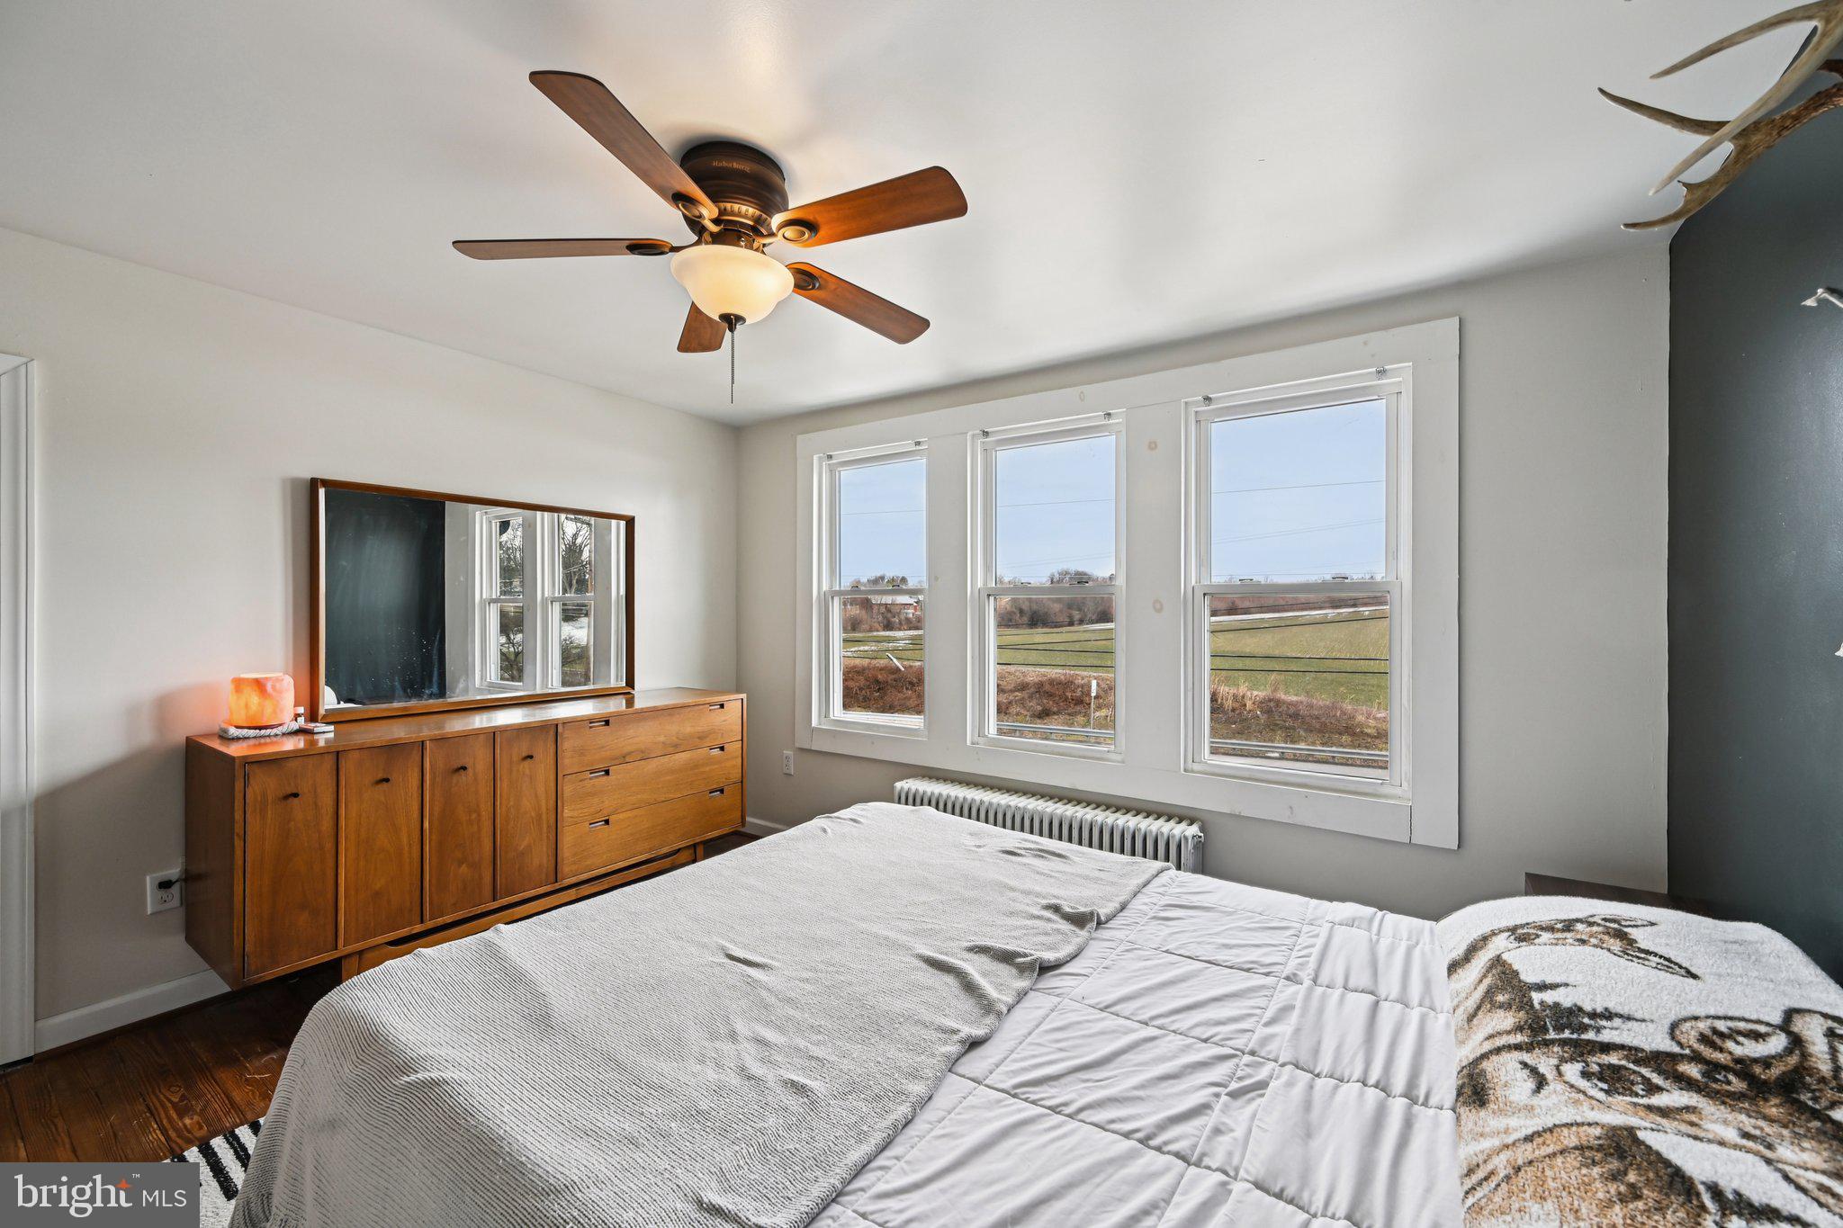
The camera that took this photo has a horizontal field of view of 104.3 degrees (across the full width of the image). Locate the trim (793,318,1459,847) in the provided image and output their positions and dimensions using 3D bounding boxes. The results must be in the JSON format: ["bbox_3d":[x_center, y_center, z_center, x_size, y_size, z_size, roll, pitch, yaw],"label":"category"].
[{"bbox_3d":[0.504,-0.101,2.910,2.682,1.575,0.090,0,0,34],"label":"trim"}]

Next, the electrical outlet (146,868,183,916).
[{"bbox_3d":[-2.232,0.819,2.113,0.008,0.114,0.071,0,0,34],"label":"electrical outlet"}]

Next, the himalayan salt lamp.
[{"bbox_3d":[-2.046,0.268,2.227,0.150,0.147,0.150,0,0,34],"label":"himalayan salt lamp"}]

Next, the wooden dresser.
[{"bbox_3d":[-1.500,0.774,2.720,0.497,0.806,1.739,0,0,34],"label":"wooden dresser"}]

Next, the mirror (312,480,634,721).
[{"bbox_3d":[-1.681,-0.046,2.853,0.070,0.799,1.154,0,0,34],"label":"mirror"}]

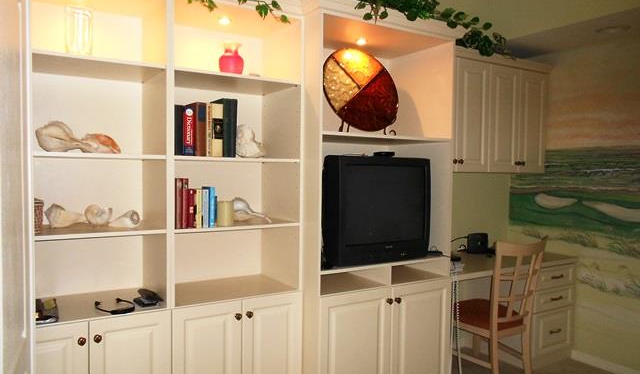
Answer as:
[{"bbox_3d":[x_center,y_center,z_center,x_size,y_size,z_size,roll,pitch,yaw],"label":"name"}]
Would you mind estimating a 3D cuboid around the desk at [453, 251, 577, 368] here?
[{"bbox_3d":[1.188,0.901,3.507,1.395,0.744,0.586,-1,3,-32],"label":"desk"}]

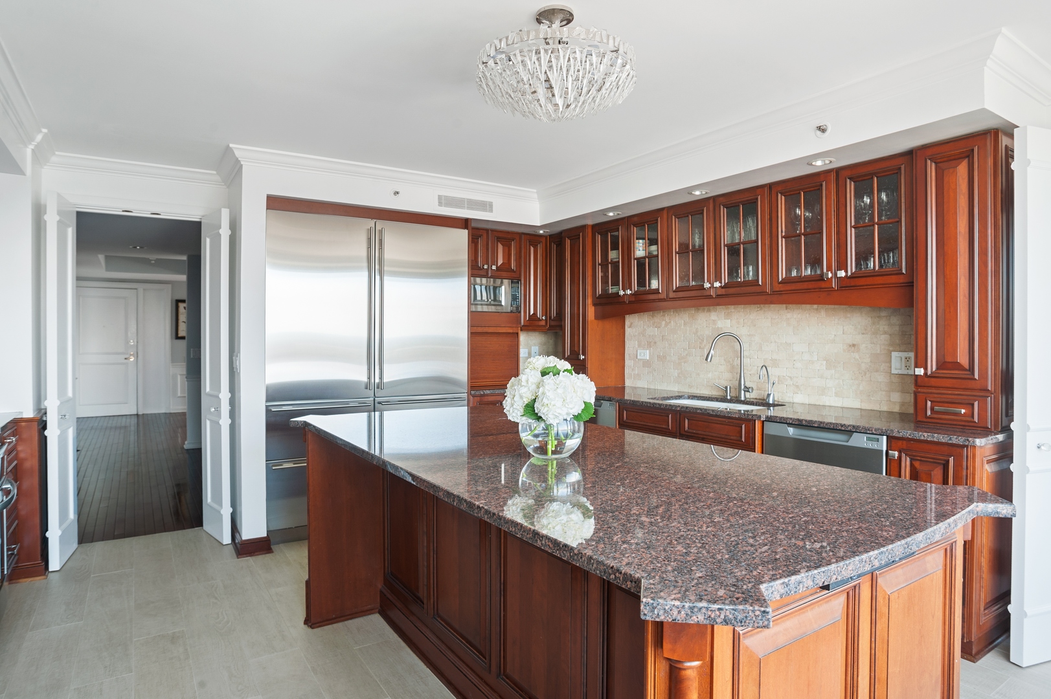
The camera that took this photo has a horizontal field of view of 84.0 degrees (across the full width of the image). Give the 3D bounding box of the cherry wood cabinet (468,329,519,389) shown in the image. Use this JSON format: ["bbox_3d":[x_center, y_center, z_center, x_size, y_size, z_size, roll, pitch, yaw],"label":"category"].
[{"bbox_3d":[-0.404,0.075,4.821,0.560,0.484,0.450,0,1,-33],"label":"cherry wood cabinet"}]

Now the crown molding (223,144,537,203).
[{"bbox_3d":[-0.805,-1.146,3.933,2.155,0.095,0.075,0,1,-33],"label":"crown molding"}]

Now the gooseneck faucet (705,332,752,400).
[{"bbox_3d":[1.286,0.107,3.651,0.280,0.430,0.100,0,0,-18],"label":"gooseneck faucet"}]

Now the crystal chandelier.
[{"bbox_3d":[0.107,-0.996,2.047,0.555,0.360,0.555,0,1,0],"label":"crystal chandelier"}]

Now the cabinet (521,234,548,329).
[{"bbox_3d":[-0.014,-0.568,5.065,0.265,0.810,0.330,-1,1,-34],"label":"cabinet"}]

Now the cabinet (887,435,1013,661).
[{"bbox_3d":[1.902,0.785,2.549,0.600,0.847,0.348,0,1,-33],"label":"cabinet"}]

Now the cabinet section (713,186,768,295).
[{"bbox_3d":[1.450,-0.644,3.647,0.340,0.633,0.386,0,1,-35],"label":"cabinet section"}]

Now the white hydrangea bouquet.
[{"bbox_3d":[0.083,0.186,1.946,0.290,0.332,0.305,0,1,0],"label":"white hydrangea bouquet"}]

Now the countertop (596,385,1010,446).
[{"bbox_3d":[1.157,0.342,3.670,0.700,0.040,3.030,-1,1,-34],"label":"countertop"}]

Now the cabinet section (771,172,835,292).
[{"bbox_3d":[1.672,-0.637,3.326,0.340,0.637,0.383,0,1,-35],"label":"cabinet section"}]

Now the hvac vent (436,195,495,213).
[{"bbox_3d":[-0.434,-1.067,4.290,0.455,0.083,0.020,-1,1,-34],"label":"hvac vent"}]

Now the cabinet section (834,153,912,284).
[{"bbox_3d":[1.883,-0.631,3.021,0.340,0.635,0.355,0,1,-35],"label":"cabinet section"}]

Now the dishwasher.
[{"bbox_3d":[1.642,0.784,2.939,0.590,0.840,0.610,0,1,-33],"label":"dishwasher"}]

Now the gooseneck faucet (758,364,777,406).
[{"bbox_3d":[1.458,0.209,3.511,0.155,0.230,0.050,-1,1,-34],"label":"gooseneck faucet"}]

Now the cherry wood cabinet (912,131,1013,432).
[{"bbox_3d":[2.041,-0.297,2.687,0.330,1.270,0.320,-1,1,-34],"label":"cherry wood cabinet"}]

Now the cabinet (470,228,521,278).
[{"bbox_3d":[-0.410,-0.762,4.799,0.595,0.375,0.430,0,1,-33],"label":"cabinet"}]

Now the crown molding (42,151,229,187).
[{"bbox_3d":[-2.459,-1.134,3.721,1.005,0.095,0.075,0,1,-33],"label":"crown molding"}]

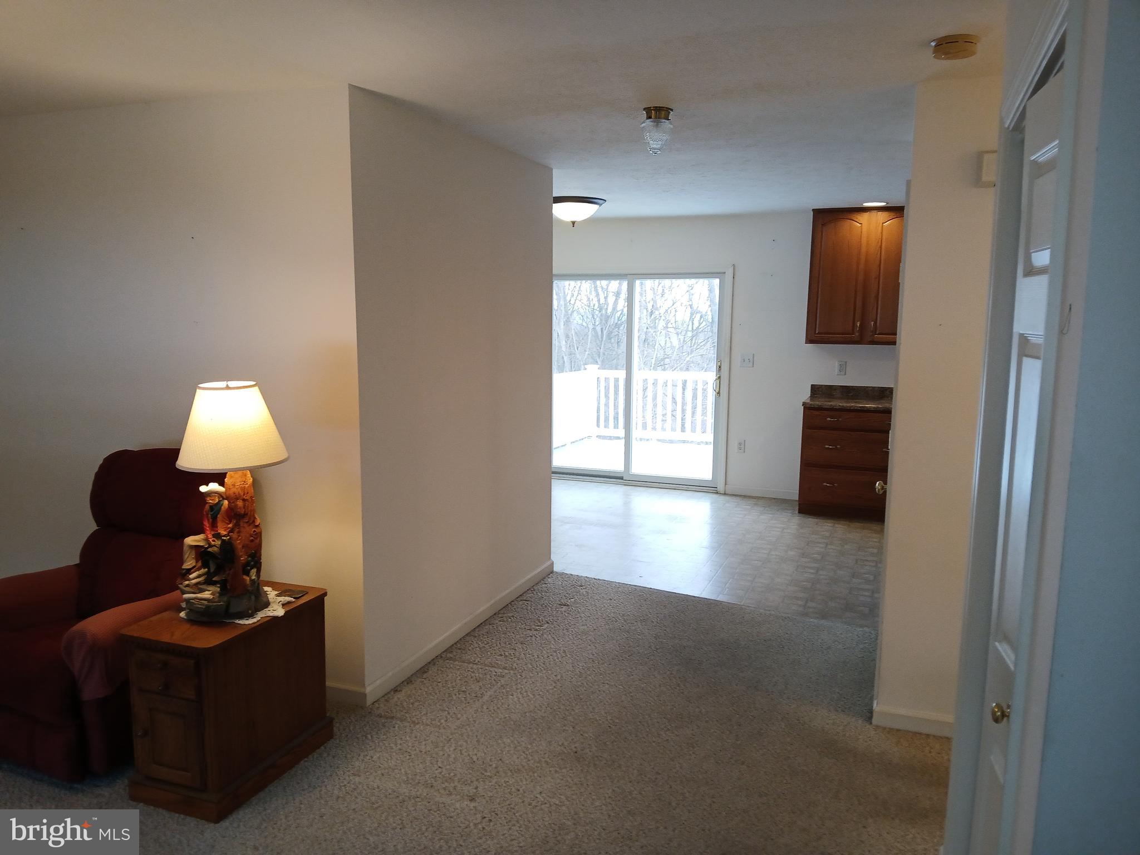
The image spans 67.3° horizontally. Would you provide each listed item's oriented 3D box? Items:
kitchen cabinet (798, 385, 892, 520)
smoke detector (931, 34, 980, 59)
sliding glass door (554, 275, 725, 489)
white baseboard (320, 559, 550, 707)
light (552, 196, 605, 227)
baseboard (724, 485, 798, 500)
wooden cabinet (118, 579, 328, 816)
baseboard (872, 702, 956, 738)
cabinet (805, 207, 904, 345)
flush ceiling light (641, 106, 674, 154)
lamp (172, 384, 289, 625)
[{"bbox_3d":[2.366,0.204,6.963,0.907,1.023,0.635,4,9,21],"label":"kitchen cabinet"},{"bbox_3d":[1.183,-1.160,2.629,0.130,0.053,0.130,4,9,21],"label":"smoke detector"},{"bbox_3d":[0.561,-0.432,7.960,1.732,1.964,0.116,4,9,21],"label":"sliding glass door"},{"bbox_3d":[-0.566,0.999,4.518,0.206,0.063,2.028,4,9,21],"label":"white baseboard"},{"bbox_3d":[0.029,-1.671,6.712,0.515,0.191,0.515,1,8,0],"label":"light"},{"bbox_3d":[1.727,0.586,7.600,0.708,0.078,0.018,4,9,21],"label":"baseboard"},{"bbox_3d":[-1.197,0.929,3.044,0.386,0.594,0.617,4,9,21],"label":"wooden cabinet"},{"bbox_3d":[1.375,1.174,3.380,0.350,0.071,0.021,4,9,21],"label":"baseboard"},{"bbox_3d":[2.414,-1.209,6.925,0.894,1.071,0.317,4,9,21],"label":"cabinet"},{"bbox_3d":[0.363,-1.237,3.597,0.140,0.185,0.140,1,8,0],"label":"flush ceiling light"},{"bbox_3d":[-1.163,0.245,2.949,0.380,0.789,0.370,4,9,21],"label":"lamp"}]

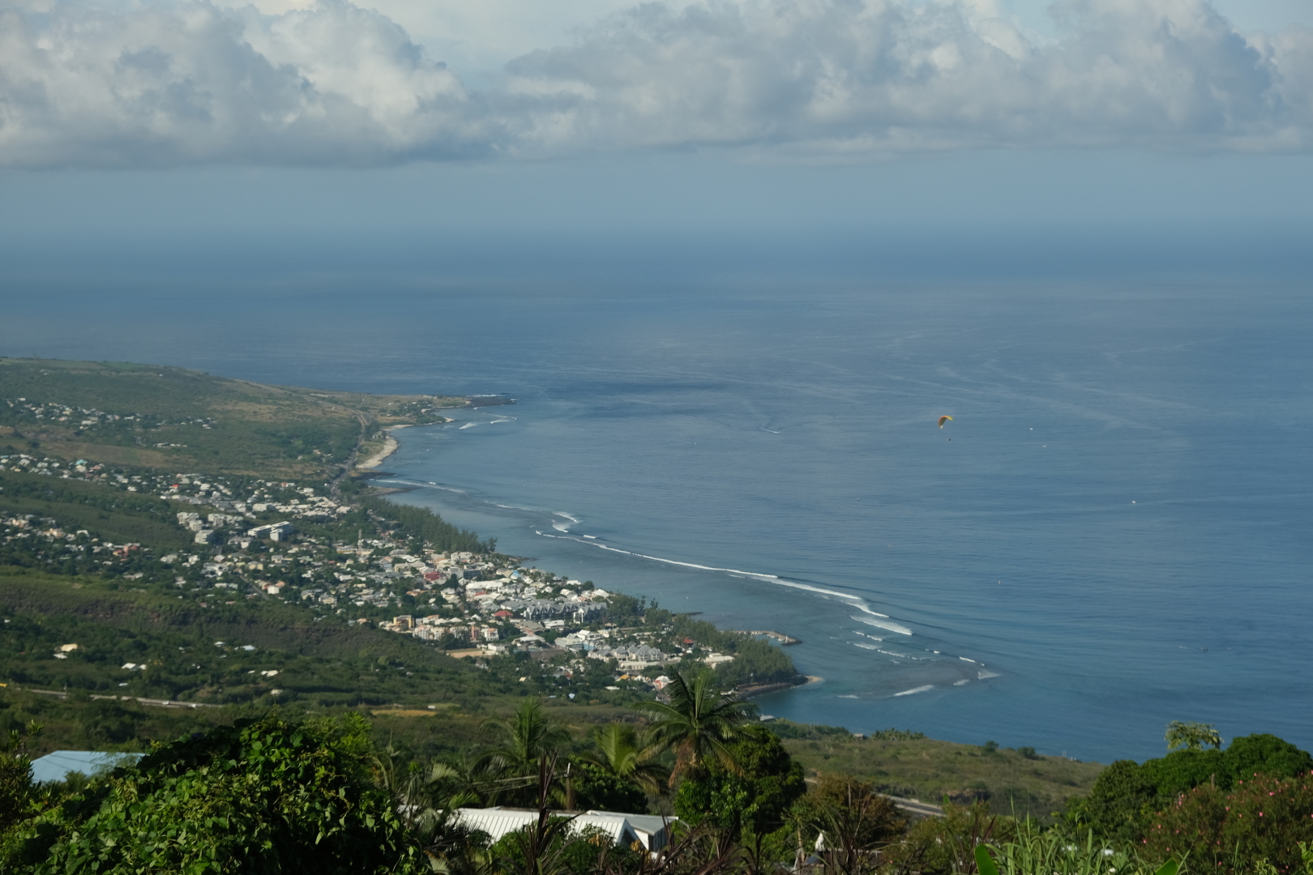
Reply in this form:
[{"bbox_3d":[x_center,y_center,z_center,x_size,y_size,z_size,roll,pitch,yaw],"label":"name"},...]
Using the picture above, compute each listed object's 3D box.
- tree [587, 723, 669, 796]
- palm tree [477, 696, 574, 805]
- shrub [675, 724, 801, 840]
[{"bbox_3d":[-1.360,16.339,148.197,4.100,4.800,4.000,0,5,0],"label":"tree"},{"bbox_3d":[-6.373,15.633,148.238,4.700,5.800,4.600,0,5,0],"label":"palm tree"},{"bbox_3d":[3.899,16.514,142.242,6.100,5.900,5.800,0,5,0],"label":"shrub"}]

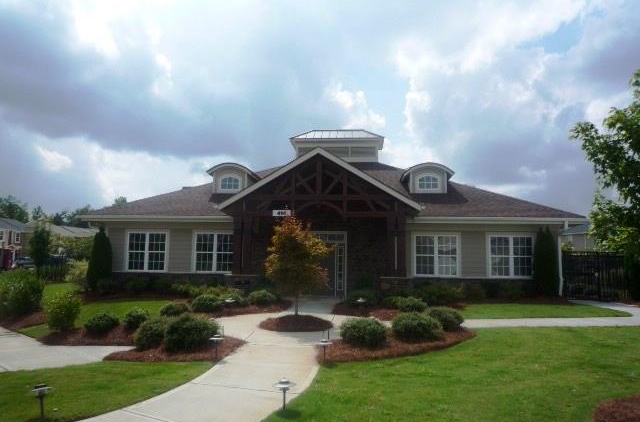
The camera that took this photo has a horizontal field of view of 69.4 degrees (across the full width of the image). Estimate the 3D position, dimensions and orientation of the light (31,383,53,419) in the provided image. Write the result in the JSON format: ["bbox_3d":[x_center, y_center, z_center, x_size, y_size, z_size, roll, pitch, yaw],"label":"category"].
[{"bbox_3d":[-2.806,1.923,4.680,0.227,0.343,0.227,0,-5,5],"label":"light"}]

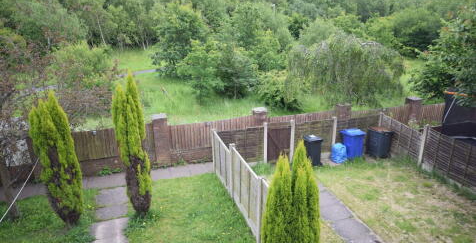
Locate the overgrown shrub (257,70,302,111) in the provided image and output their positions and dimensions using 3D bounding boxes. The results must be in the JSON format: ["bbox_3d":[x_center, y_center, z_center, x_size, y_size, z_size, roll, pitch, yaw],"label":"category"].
[{"bbox_3d":[2.615,-1.973,19.410,2.850,2.350,2.600,2,15,7],"label":"overgrown shrub"}]

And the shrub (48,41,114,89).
[{"bbox_3d":[-13.205,-4.886,27.162,5.100,3.800,4.600,-7,17,-25],"label":"shrub"}]

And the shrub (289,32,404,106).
[{"bbox_3d":[7.154,-3.689,21.492,7.500,4.600,6.600,5,16,18],"label":"shrub"}]

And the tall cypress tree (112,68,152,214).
[{"bbox_3d":[-2.569,0.599,7.680,0.780,3.500,0.780,-5,16,-19],"label":"tall cypress tree"}]

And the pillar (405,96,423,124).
[{"bbox_3d":[7.629,-0.177,13.985,0.520,1.760,0.520,-4,16,-17],"label":"pillar"}]

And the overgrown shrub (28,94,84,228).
[{"bbox_3d":[-4.193,0.925,7.185,0.920,3.120,0.900,-9,18,-31],"label":"overgrown shrub"}]

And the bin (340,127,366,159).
[{"bbox_3d":[4.194,0.824,11.572,0.590,1.070,0.720,-8,17,-28],"label":"bin"}]

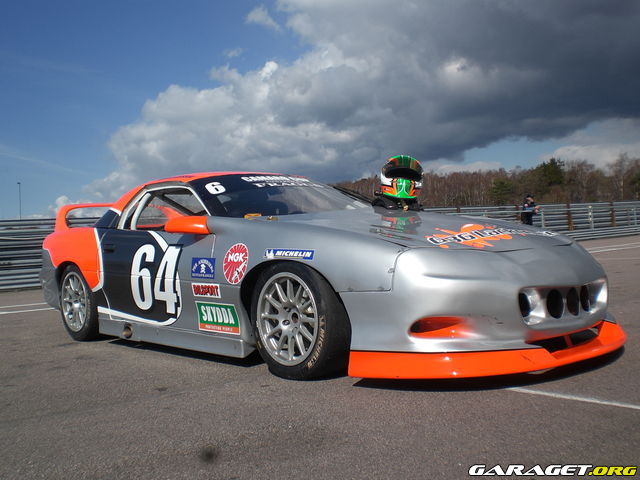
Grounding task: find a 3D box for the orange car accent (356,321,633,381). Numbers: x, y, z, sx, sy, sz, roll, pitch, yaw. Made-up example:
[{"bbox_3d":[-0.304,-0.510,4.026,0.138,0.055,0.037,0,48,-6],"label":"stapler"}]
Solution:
[{"bbox_3d":[1.071,0.522,3.492,1.880,0.135,0.745,-4,1,-44],"label":"orange car accent"}]

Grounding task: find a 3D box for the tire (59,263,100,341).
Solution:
[{"bbox_3d":[-1.831,0.481,5.312,0.273,0.616,0.616,-3,0,-43],"label":"tire"}]

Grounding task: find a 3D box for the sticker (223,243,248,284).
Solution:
[{"bbox_3d":[-0.469,0.132,3.715,0.012,0.235,0.235,3,-4,-43],"label":"sticker"}]

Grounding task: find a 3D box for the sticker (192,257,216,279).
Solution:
[{"bbox_3d":[-0.676,0.167,3.916,0.020,0.119,0.247,-3,0,-43],"label":"sticker"}]

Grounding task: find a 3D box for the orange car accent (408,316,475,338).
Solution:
[{"bbox_3d":[0.532,0.383,2.936,0.273,0.091,0.111,-3,0,-1],"label":"orange car accent"}]

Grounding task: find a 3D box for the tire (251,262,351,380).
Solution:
[{"bbox_3d":[-0.070,0.386,3.411,0.273,0.616,0.616,-3,0,-43],"label":"tire"}]

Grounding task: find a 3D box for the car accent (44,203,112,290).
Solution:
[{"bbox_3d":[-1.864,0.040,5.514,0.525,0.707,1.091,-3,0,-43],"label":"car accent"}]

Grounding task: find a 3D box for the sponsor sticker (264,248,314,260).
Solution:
[{"bbox_3d":[-0.155,0.074,3.374,0.012,0.052,0.375,23,-17,-41],"label":"sponsor sticker"}]

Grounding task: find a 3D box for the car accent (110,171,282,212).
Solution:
[{"bbox_3d":[-0.773,-0.374,5.236,1.363,0.293,1.262,-3,0,-43],"label":"car accent"}]

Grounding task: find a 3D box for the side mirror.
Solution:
[{"bbox_3d":[-0.812,-0.089,4.073,0.210,0.115,0.190,-4,1,-44],"label":"side mirror"}]

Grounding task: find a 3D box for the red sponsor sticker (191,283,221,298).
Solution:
[{"bbox_3d":[-0.676,0.301,3.959,0.012,0.079,0.280,-4,1,-44],"label":"red sponsor sticker"}]

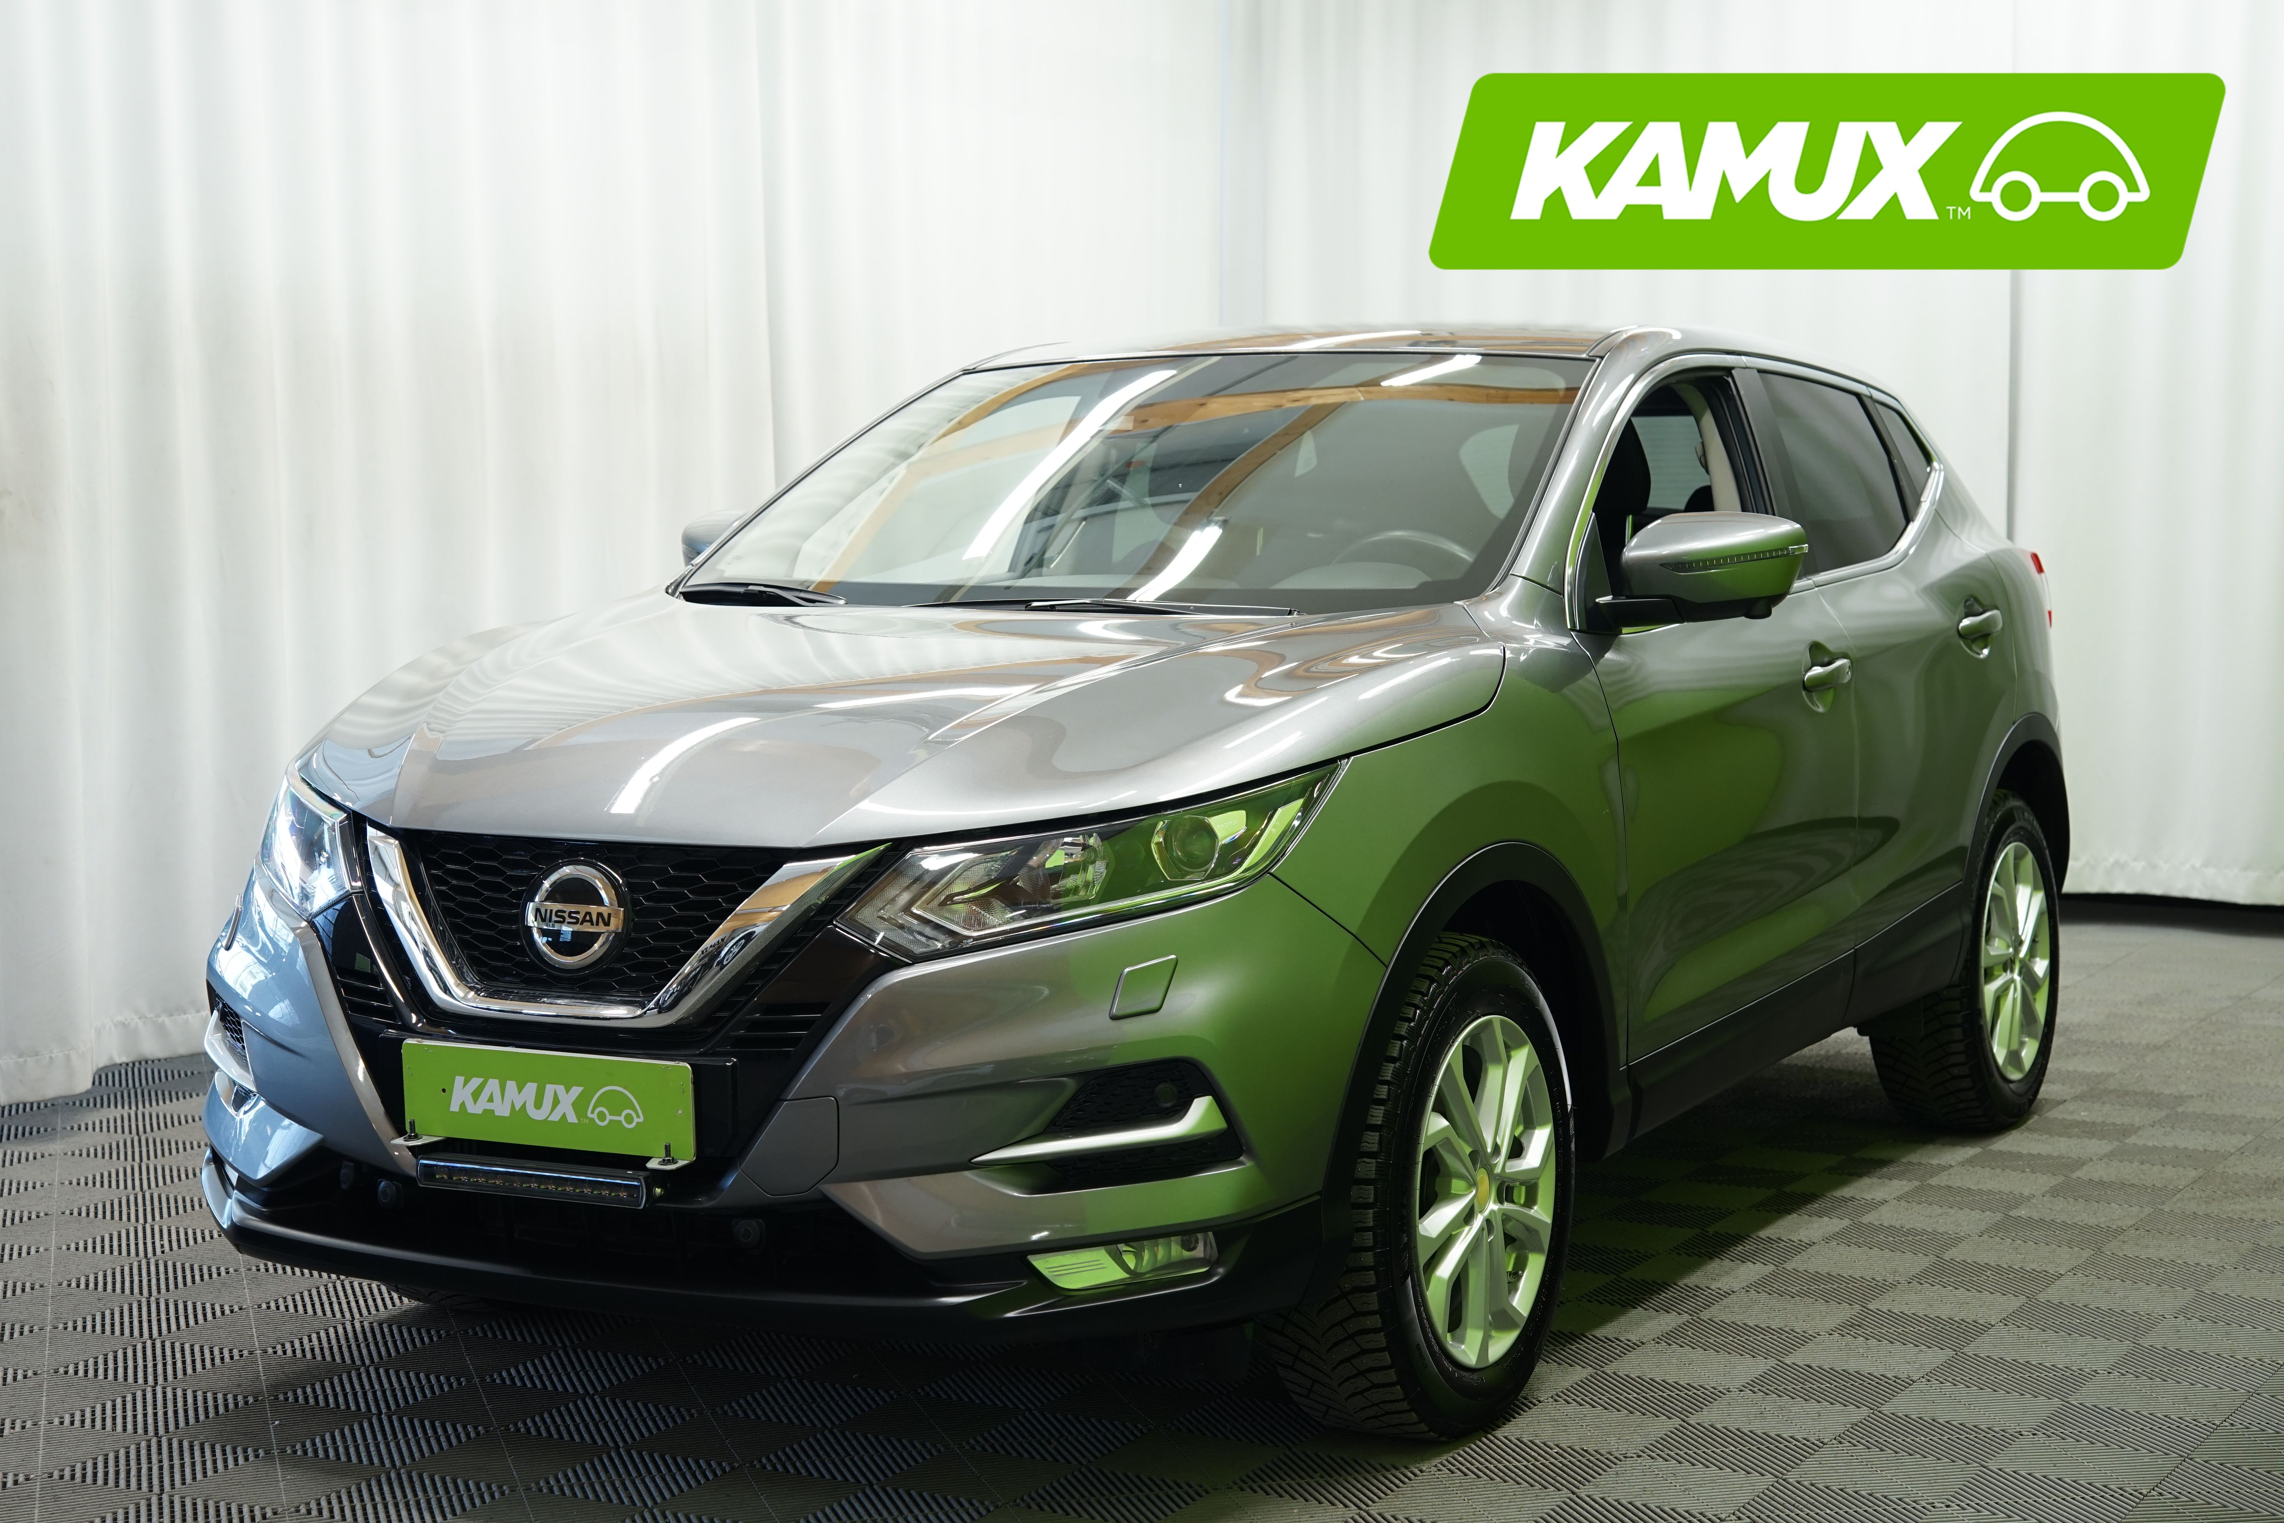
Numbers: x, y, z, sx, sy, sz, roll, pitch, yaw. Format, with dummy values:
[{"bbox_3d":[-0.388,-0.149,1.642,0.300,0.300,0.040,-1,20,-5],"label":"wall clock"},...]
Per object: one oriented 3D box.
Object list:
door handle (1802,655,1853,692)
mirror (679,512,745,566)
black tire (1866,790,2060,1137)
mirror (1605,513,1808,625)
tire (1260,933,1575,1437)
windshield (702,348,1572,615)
[{"bbox_3d":[1.153,-0.147,6.075,0.050,0.048,0.205,2,5,29],"label":"door handle"},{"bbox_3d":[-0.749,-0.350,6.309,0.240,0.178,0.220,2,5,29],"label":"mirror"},{"bbox_3d":[1.657,0.386,7.216,0.220,0.680,0.680,2,5,29],"label":"black tire"},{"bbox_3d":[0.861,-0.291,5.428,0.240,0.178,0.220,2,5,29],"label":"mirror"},{"bbox_3d":[0.386,0.564,4.902,0.220,0.680,0.680,2,5,29],"label":"tire"},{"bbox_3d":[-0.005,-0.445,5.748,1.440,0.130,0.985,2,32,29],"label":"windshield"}]

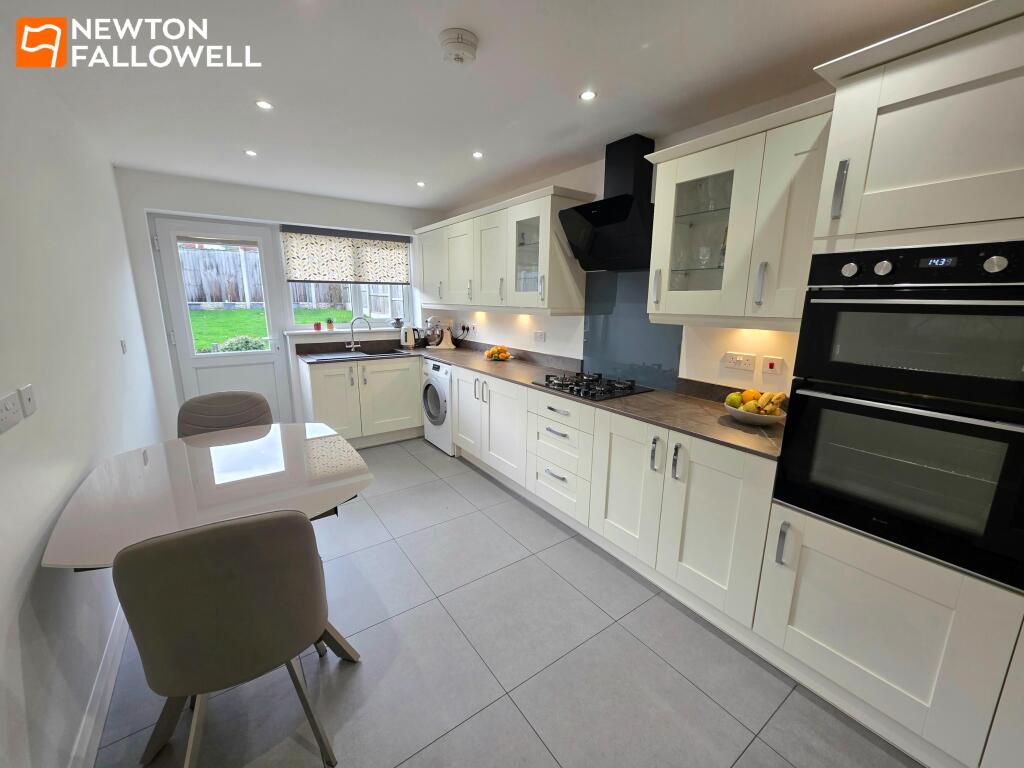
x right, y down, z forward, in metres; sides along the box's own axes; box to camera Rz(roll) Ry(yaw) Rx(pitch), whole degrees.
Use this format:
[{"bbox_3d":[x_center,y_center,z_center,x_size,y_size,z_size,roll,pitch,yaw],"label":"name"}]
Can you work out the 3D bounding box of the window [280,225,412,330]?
[{"bbox_3d":[-1.696,-1.098,4.097,1.290,0.950,0.070,-8,15,-36],"label":"window"}]

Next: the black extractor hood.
[{"bbox_3d":[0.611,-1.067,2.297,0.390,0.712,0.580,-9,15,-36],"label":"black extractor hood"}]

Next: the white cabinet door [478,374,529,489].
[{"bbox_3d":[-0.065,0.337,2.917,0.022,0.715,0.605,-6,13,-35],"label":"white cabinet door"}]

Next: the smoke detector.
[{"bbox_3d":[-0.194,-1.214,1.392,0.140,0.046,0.140,0,13,0],"label":"smoke detector"}]

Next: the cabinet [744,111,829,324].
[{"bbox_3d":[1.256,-0.657,1.612,0.331,0.739,0.304,-8,15,-36],"label":"cabinet"}]

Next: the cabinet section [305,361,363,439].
[{"bbox_3d":[-1.564,0.171,3.461,0.390,0.715,0.020,-9,15,-36],"label":"cabinet section"}]

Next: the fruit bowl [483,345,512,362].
[{"bbox_3d":[-0.136,-0.293,3.631,0.260,0.130,0.260,0,12,0],"label":"fruit bowl"}]

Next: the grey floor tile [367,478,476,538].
[{"bbox_3d":[-0.652,0.865,2.765,0.600,0.010,0.600,-9,15,-36],"label":"grey floor tile"}]

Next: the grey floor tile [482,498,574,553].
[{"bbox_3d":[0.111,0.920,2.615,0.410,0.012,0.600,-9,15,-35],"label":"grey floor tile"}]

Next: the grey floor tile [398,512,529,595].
[{"bbox_3d":[-0.298,0.982,2.323,0.600,0.012,0.600,-9,15,-35],"label":"grey floor tile"}]

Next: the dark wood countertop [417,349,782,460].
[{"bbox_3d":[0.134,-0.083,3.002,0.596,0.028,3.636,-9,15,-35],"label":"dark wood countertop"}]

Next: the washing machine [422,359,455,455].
[{"bbox_3d":[-0.488,0.180,3.870,0.575,0.850,0.597,-9,15,-36],"label":"washing machine"}]

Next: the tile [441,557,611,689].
[{"bbox_3d":[0.057,1.101,1.871,0.604,0.010,0.604,-8,15,-36],"label":"tile"}]

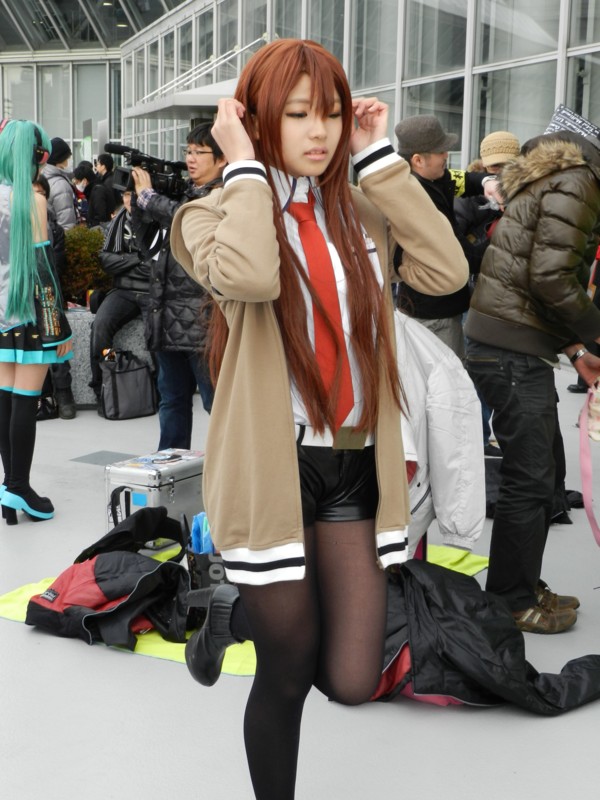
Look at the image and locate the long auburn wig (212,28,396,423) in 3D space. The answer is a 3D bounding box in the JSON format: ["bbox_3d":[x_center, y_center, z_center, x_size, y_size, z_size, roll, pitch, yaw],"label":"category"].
[{"bbox_3d":[-0.001,-0.288,2.153,0.290,0.673,0.300,-4,11,-30],"label":"long auburn wig"}]

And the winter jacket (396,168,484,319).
[{"bbox_3d":[0.561,-0.630,4.963,0.420,0.603,0.500,5,10,18],"label":"winter jacket"}]

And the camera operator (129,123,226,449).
[{"bbox_3d":[-0.613,-0.523,6.177,0.500,1.717,0.520,-4,11,-29],"label":"camera operator"}]

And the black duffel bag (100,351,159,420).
[{"bbox_3d":[-1.053,-0.106,7.562,0.330,0.400,0.190,-8,14,-43],"label":"black duffel bag"}]

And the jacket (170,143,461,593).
[{"bbox_3d":[0.029,-0.067,2.191,0.480,0.785,0.400,-5,12,-32],"label":"jacket"}]

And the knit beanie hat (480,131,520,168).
[{"bbox_3d":[0.992,-1.239,6.053,0.210,0.190,0.250,3,10,8],"label":"knit beanie hat"}]

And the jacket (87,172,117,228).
[{"bbox_3d":[-2.151,-2.106,13.345,0.380,0.720,0.500,5,11,21],"label":"jacket"}]

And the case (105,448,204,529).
[{"bbox_3d":[-0.584,0.391,5.068,0.240,0.300,0.420,6,11,24],"label":"case"}]

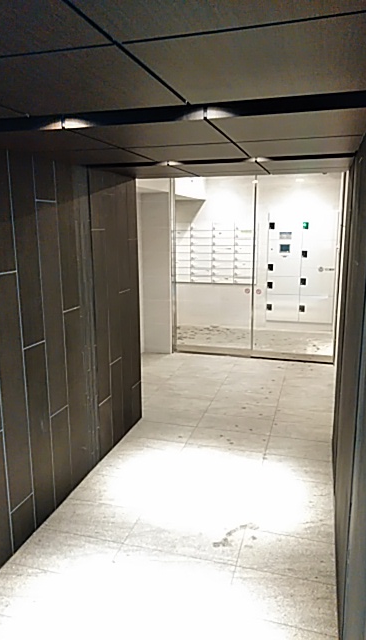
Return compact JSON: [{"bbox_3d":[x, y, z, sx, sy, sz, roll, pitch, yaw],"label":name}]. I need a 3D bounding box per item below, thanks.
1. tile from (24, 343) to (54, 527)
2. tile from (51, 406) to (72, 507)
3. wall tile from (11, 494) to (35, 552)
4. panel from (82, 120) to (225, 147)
[{"bbox_3d":[-0.789,0.631,2.738,0.020,1.009,0.203,3,12,16],"label":"tile"},{"bbox_3d":[-0.731,0.812,2.978,0.020,0.558,0.200,3,12,16],"label":"tile"},{"bbox_3d":[-0.844,1.059,2.620,0.020,0.216,0.201,3,12,16],"label":"wall tile"},{"bbox_3d":[-0.104,-0.728,1.938,0.511,0.025,0.526,3,12,16],"label":"panel"}]

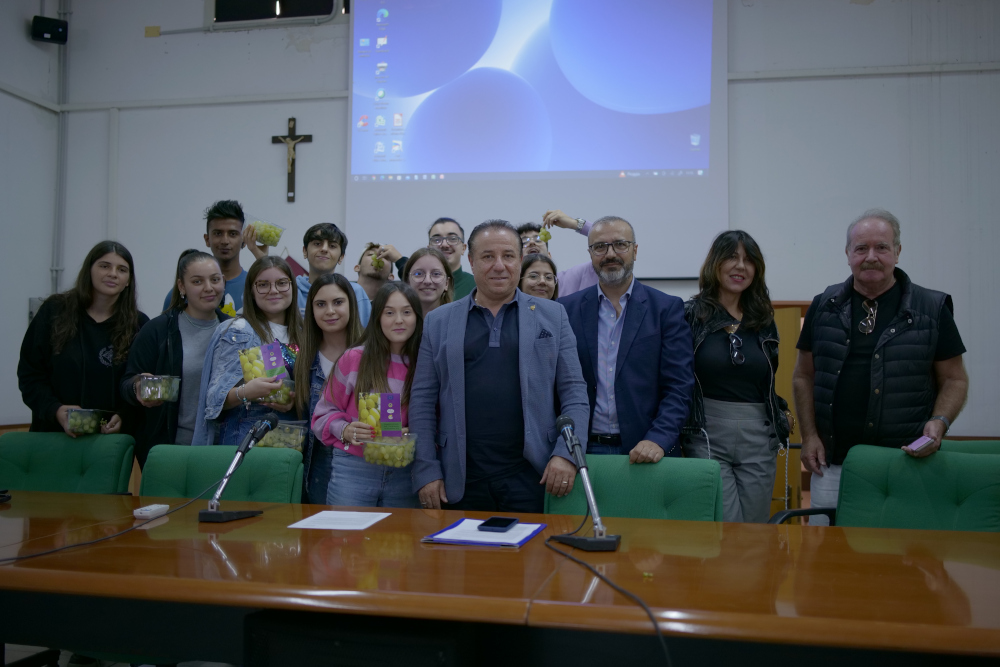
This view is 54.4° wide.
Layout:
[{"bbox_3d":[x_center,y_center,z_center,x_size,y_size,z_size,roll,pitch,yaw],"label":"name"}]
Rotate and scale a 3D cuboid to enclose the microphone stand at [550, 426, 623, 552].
[{"bbox_3d":[0.206,0.377,2.357,0.165,0.260,0.260,1,-2,-9],"label":"microphone stand"}]

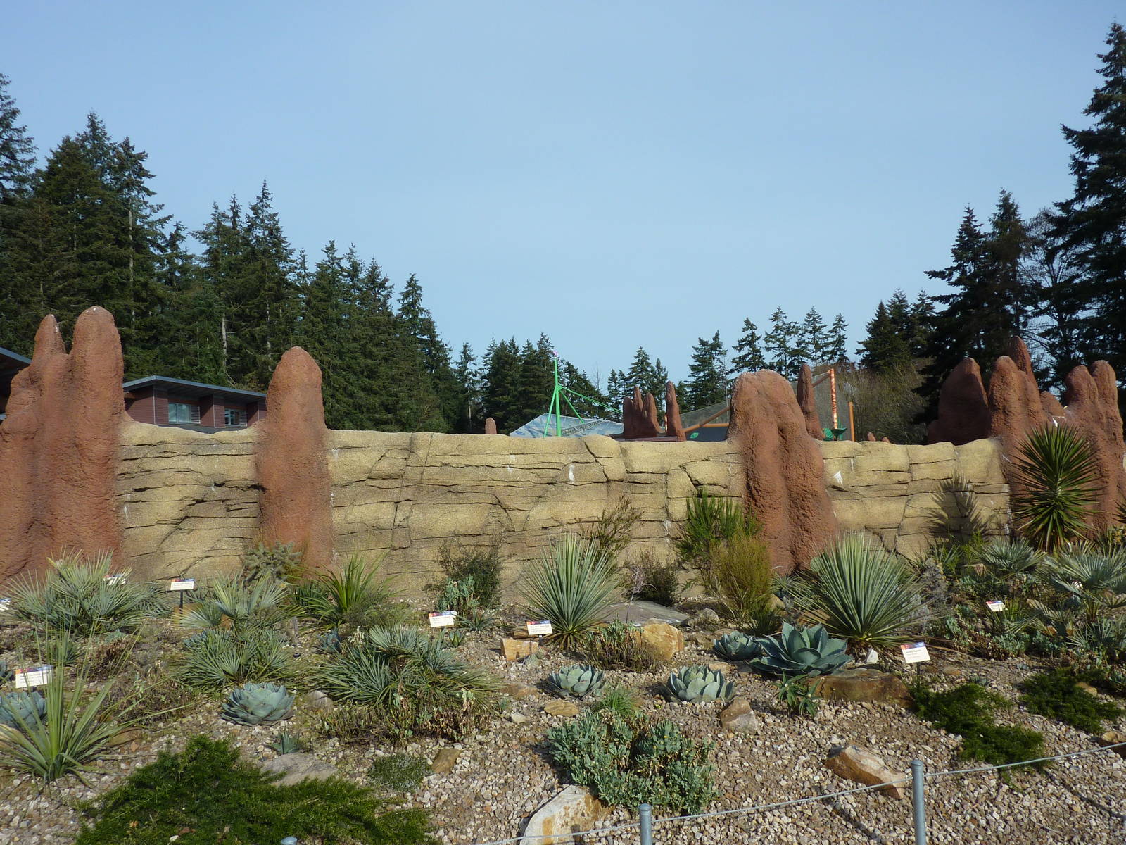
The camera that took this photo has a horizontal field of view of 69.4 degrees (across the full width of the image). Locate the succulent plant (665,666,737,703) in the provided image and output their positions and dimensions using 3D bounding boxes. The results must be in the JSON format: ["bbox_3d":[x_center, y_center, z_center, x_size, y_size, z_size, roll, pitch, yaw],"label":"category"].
[{"bbox_3d":[0.773,1.469,4.550,0.385,0.190,0.370,-2,-1,0],"label":"succulent plant"}]

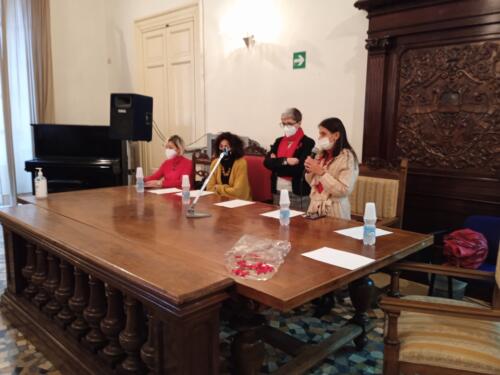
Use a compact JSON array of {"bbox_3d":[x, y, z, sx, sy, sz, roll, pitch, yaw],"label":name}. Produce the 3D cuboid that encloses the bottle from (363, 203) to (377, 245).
[{"bbox_3d":[0.672,0.200,2.239,0.070,0.236,0.070,8,11,43],"label":"bottle"}]

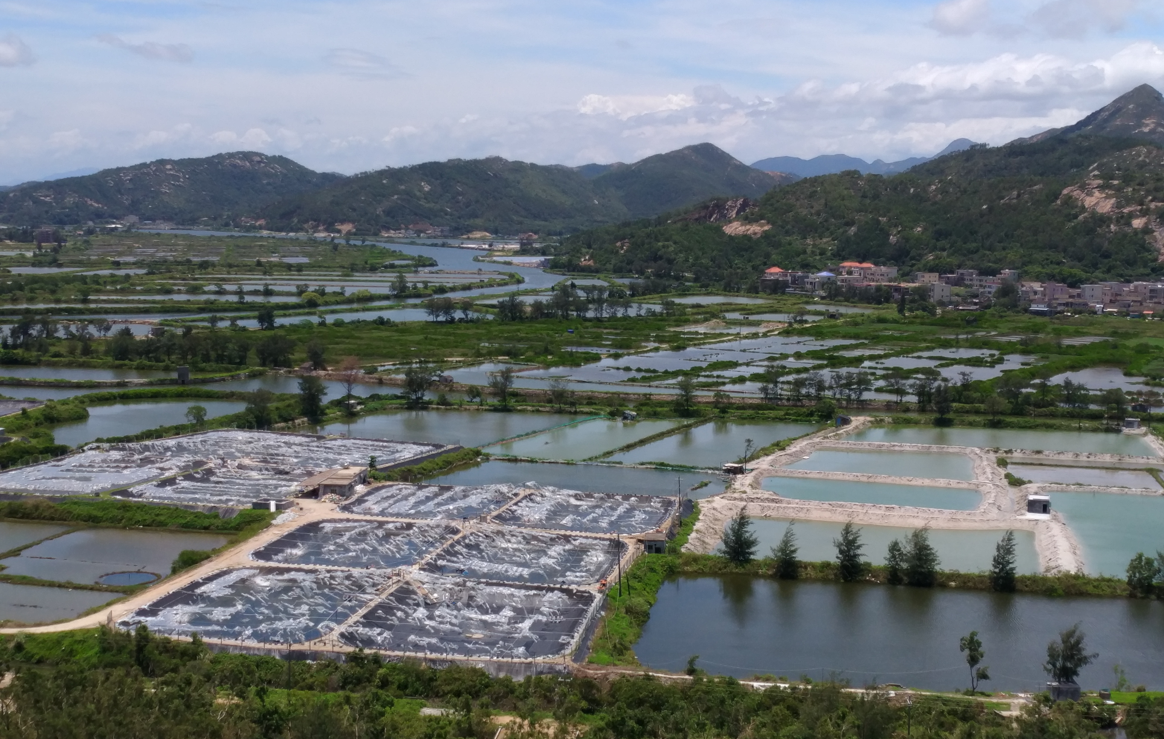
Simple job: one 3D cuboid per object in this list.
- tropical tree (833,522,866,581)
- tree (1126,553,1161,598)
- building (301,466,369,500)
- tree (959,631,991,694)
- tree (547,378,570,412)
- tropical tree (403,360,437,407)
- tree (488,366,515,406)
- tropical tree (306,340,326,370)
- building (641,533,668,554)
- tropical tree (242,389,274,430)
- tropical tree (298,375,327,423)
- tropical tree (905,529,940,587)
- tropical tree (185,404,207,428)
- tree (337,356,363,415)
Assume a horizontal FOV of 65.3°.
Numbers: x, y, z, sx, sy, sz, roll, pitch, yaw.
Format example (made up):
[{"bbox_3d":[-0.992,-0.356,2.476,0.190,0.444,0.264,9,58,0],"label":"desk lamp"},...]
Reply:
[{"bbox_3d":[43.912,29.559,148.154,5.214,9.887,4.953,3,11,17],"label":"tropical tree"},{"bbox_3d":[87.604,31.731,141.043,5.232,7.207,5.232,6,13,33],"label":"tree"},{"bbox_3d":[-51.400,23.530,189.210,9.800,3.200,11.000,2,11,8],"label":"building"},{"bbox_3d":[49.667,36.721,114.131,3.907,8.299,3.516,4,12,25],"label":"tree"},{"bbox_3d":[-6.500,7.140,258.570,6.300,9.250,5.860,0,11,0],"label":"tree"},{"bbox_3d":[-49.741,4.187,276.397,10.254,14.410,8.716,-3,11,-10],"label":"tropical tree"},{"bbox_3d":[-23.030,5.010,261.640,7.660,12.200,7.120,0,11,0],"label":"tree"},{"bbox_3d":[-99.868,-5.679,339.573,7.943,11.559,7.546,-4,11,-16],"label":"tropical tree"},{"bbox_3d":[12.700,30.020,156.340,3.600,2.700,3.200,1,11,4],"label":"building"},{"bbox_3d":[-85.050,10.480,237.150,7.510,10.640,6.990,0,11,0],"label":"tropical tree"},{"bbox_3d":[-77.269,8.193,258.627,8.080,13.791,7.676,-4,11,-17],"label":"tropical tree"},{"bbox_3d":[54.879,30.105,145.777,5.557,9.432,5.279,4,11,21],"label":"tropical tree"},{"bbox_3d":[-109.131,12.940,255.694,6.225,6.316,6.225,-5,12,-23],"label":"tropical tree"},{"bbox_3d":[-68.752,4.535,267.135,7.573,17.620,6.815,-3,11,-14],"label":"tree"}]

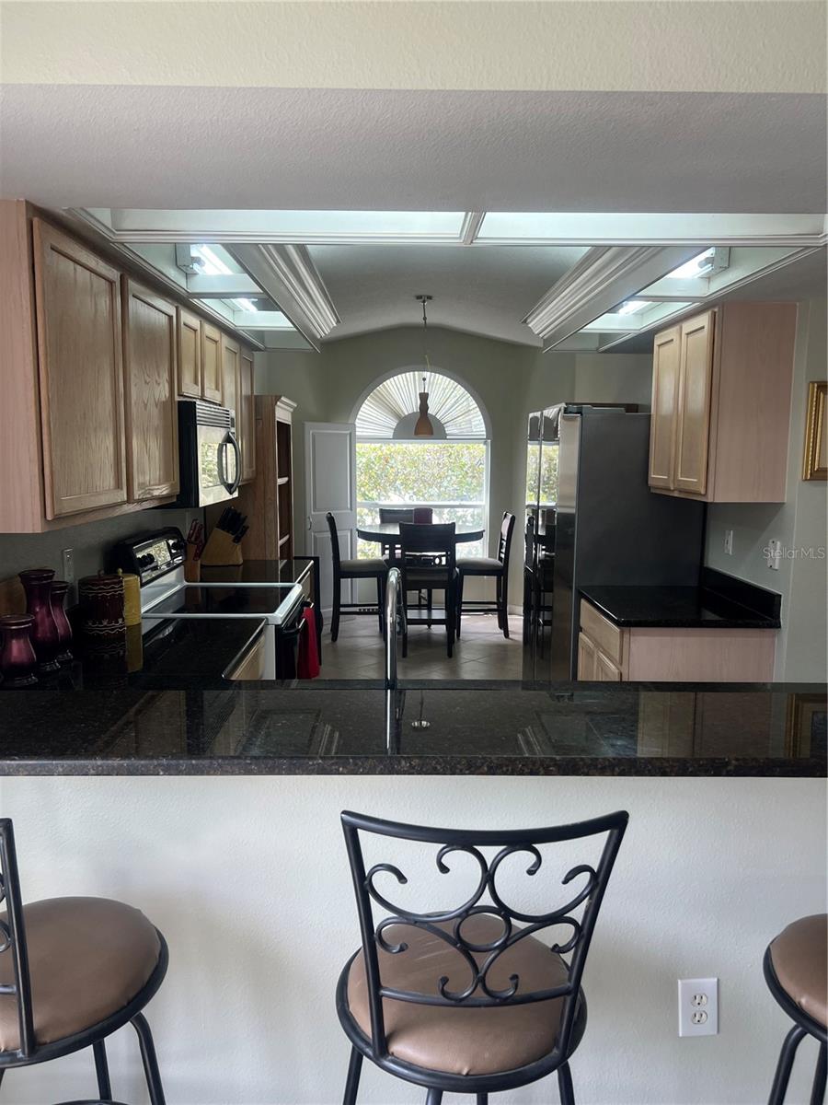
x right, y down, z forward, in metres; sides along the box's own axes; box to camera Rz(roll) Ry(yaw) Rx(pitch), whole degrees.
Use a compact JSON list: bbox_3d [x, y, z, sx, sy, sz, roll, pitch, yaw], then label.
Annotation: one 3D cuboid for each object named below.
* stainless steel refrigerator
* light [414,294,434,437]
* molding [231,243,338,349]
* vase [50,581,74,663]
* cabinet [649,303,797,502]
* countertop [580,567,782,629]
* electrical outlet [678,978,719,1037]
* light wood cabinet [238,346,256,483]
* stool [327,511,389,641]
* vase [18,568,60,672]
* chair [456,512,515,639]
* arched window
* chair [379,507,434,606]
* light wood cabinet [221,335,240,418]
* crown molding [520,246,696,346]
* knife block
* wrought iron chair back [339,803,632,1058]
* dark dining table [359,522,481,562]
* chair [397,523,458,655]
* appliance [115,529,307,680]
[{"bbox_3d":[1.039,0.136,4.493,0.750,1.780,0.910,0,7,-1],"label":"stainless steel refrigerator"},{"bbox_3d":[0.081,-1.425,6.372,0.152,1.062,0.150,0,7,-1],"label":"light"},{"bbox_3d":[-0.478,-1.111,3.601,0.130,0.190,2.550,0,7,-1],"label":"molding"},{"bbox_3d":[-1.125,0.214,2.627,0.105,0.250,0.105,0,7,-1],"label":"vase"},{"bbox_3d":[1.290,-0.619,3.561,0.330,0.765,0.720,0,7,-1],"label":"cabinet"},{"bbox_3d":[1.106,0.179,3.613,0.637,0.135,0.785,0,7,-1],"label":"countertop"},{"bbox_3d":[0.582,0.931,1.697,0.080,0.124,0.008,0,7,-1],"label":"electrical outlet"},{"bbox_3d":[-1.076,-0.764,4.621,0.330,0.765,0.470,0,7,-1],"label":"light wood cabinet"},{"bbox_3d":[-0.471,0.194,6.931,0.520,1.040,0.430,0,7,-6],"label":"stool"},{"bbox_3d":[-1.116,0.202,2.479,0.110,0.290,0.110,0,7,-1],"label":"vase"},{"bbox_3d":[0.593,0.183,7.024,0.480,1.016,0.435,0,7,-1],"label":"chair"},{"bbox_3d":[0.071,-0.825,7.841,1.280,1.760,0.100,0,7,-1],"label":"arched window"},{"bbox_3d":[-0.081,0.139,7.466,0.430,1.030,0.520,0,7,2],"label":"chair"},{"bbox_3d":[-1.056,-0.693,4.104,0.320,0.745,0.440,0,7,-1],"label":"light wood cabinet"},{"bbox_3d":[0.726,-1.097,3.581,0.142,0.180,2.620,0,7,-1],"label":"crown molding"},{"bbox_3d":[-1.072,-0.040,4.664,0.220,0.213,0.105,0,7,-1],"label":"knife block"},{"bbox_3d":[0.091,0.553,1.155,0.390,0.400,0.110,0,7,-1],"label":"wrought iron chair back"},{"bbox_3d":[0.054,0.262,6.920,1.060,0.914,1.060,0,7,-1],"label":"dark dining table"},{"bbox_3d":[0.101,0.263,6.368,0.445,1.019,0.500,0,7,-1],"label":"chair"},{"bbox_3d":[-0.848,0.522,3.644,0.710,1.189,0.762,0,7,-1],"label":"appliance"}]

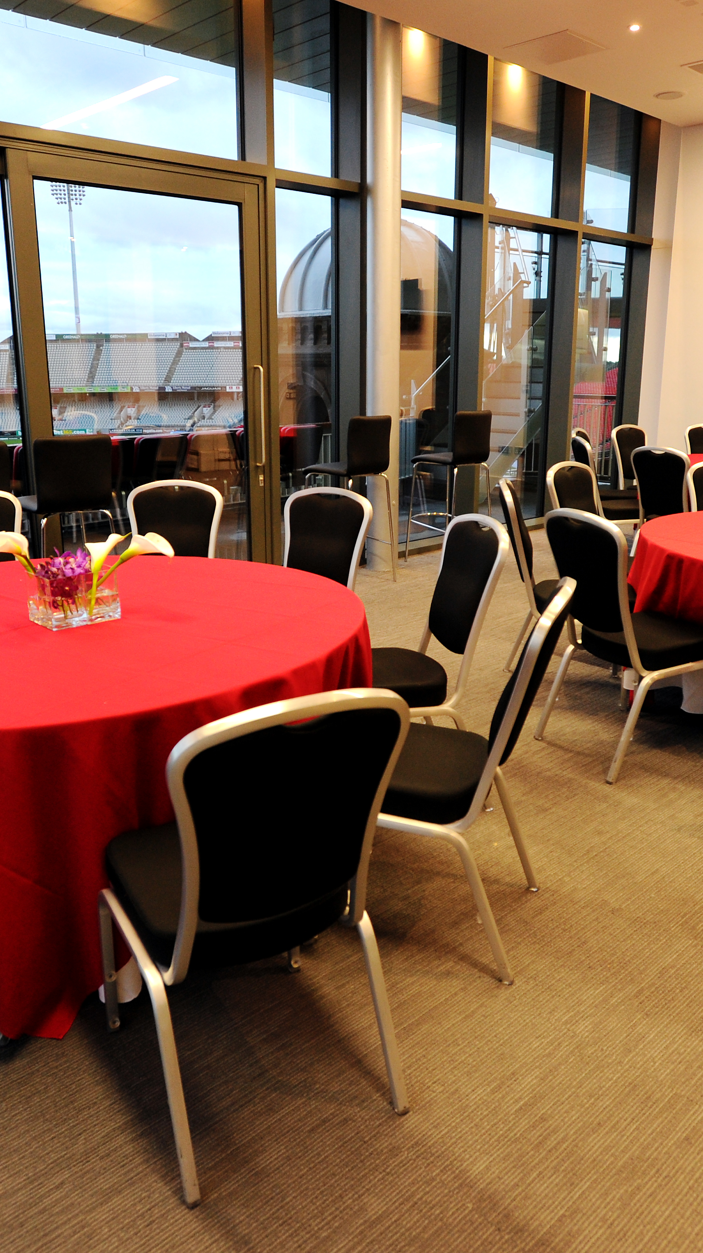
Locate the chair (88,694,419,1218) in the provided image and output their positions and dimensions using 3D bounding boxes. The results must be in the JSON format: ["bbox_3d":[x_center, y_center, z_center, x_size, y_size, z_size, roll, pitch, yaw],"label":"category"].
[{"bbox_3d":[-0.209,0.498,1.753,0.470,0.940,0.560,-9,18,-27],"label":"chair"}]

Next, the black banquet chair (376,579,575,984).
[{"bbox_3d":[0.234,0.328,2.259,0.575,0.945,0.455,6,17,19],"label":"black banquet chair"}]

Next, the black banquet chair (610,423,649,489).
[{"bbox_3d":[2.454,-1.176,7.397,0.460,0.930,0.560,-8,18,-24],"label":"black banquet chair"}]

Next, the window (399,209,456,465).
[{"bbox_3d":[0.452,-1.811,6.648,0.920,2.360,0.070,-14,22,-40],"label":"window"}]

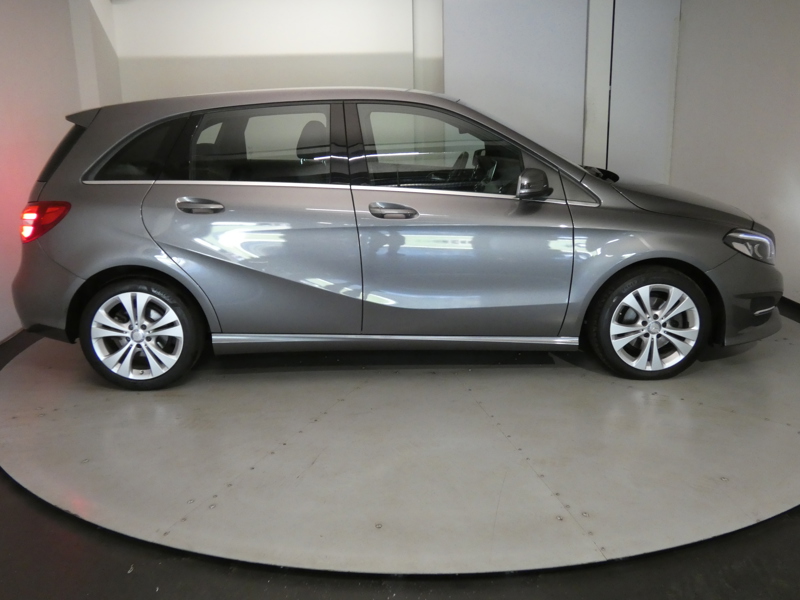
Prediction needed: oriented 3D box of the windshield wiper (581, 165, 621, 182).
[{"bbox_3d":[1.152,-0.740,4.284,0.110,0.080,0.580,-1,13,-1],"label":"windshield wiper"}]

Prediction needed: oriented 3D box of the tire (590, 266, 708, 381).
[{"bbox_3d":[1.334,0.121,3.968,0.627,0.622,0.225,-1,13,-1],"label":"tire"}]

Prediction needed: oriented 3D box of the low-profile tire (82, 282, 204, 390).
[{"bbox_3d":[-1.362,0.163,3.920,0.627,0.622,0.225,-1,13,-1],"label":"low-profile tire"}]

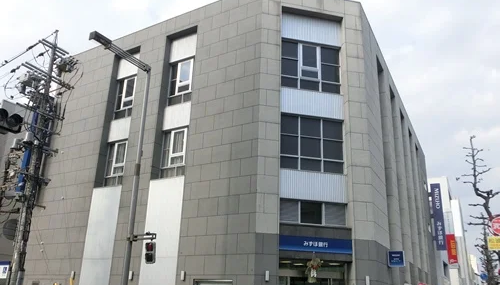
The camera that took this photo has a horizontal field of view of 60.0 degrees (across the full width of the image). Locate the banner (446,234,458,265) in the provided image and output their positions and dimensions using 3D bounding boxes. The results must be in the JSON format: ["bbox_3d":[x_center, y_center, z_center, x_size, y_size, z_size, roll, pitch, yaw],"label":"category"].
[{"bbox_3d":[21.513,11.346,46.034,1.050,2.950,0.120,-8,-22,26],"label":"banner"}]

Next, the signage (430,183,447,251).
[{"bbox_3d":[16.499,6.444,37.944,0.780,5.850,0.250,-8,-22,26],"label":"signage"}]

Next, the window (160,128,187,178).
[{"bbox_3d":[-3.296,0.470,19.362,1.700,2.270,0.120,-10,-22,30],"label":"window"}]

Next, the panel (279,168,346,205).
[{"bbox_3d":[2.533,1.767,17.290,2.869,1.139,0.100,6,-20,-12],"label":"panel"}]

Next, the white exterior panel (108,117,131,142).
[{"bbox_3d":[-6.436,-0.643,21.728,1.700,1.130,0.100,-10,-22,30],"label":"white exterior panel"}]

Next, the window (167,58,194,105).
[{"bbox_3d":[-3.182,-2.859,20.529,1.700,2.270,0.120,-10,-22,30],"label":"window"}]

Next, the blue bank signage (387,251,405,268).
[{"bbox_3d":[6.073,4.833,17.900,0.680,0.630,0.150,-8,-22,26],"label":"blue bank signage"}]

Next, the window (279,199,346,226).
[{"bbox_3d":[2.497,2.781,16.964,2.854,0.964,0.120,6,-20,-12],"label":"window"}]

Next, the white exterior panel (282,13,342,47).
[{"bbox_3d":[2.772,-5.108,19.754,2.869,1.299,0.100,6,-20,-12],"label":"white exterior panel"}]

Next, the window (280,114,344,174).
[{"bbox_3d":[2.528,0.035,17.580,2.820,2.320,0.120,6,-20,-12],"label":"window"}]

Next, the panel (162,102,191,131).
[{"bbox_3d":[-3.320,-1.212,20.311,1.737,1.168,0.100,-10,-23,30],"label":"panel"}]

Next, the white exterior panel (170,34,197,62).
[{"bbox_3d":[-3.219,-4.677,21.556,1.788,1.307,0.100,-10,-23,30],"label":"white exterior panel"}]

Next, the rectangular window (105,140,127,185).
[{"bbox_3d":[-6.604,1.060,21.666,1.701,2.351,0.120,-10,-23,30],"label":"rectangular window"}]

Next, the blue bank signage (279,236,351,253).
[{"bbox_3d":[2.423,3.741,15.841,2.880,0.510,0.120,6,-20,-12],"label":"blue bank signage"}]

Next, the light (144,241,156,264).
[{"bbox_3d":[-3.453,3.852,15.038,0.380,0.730,0.220,-9,-22,28],"label":"light"}]

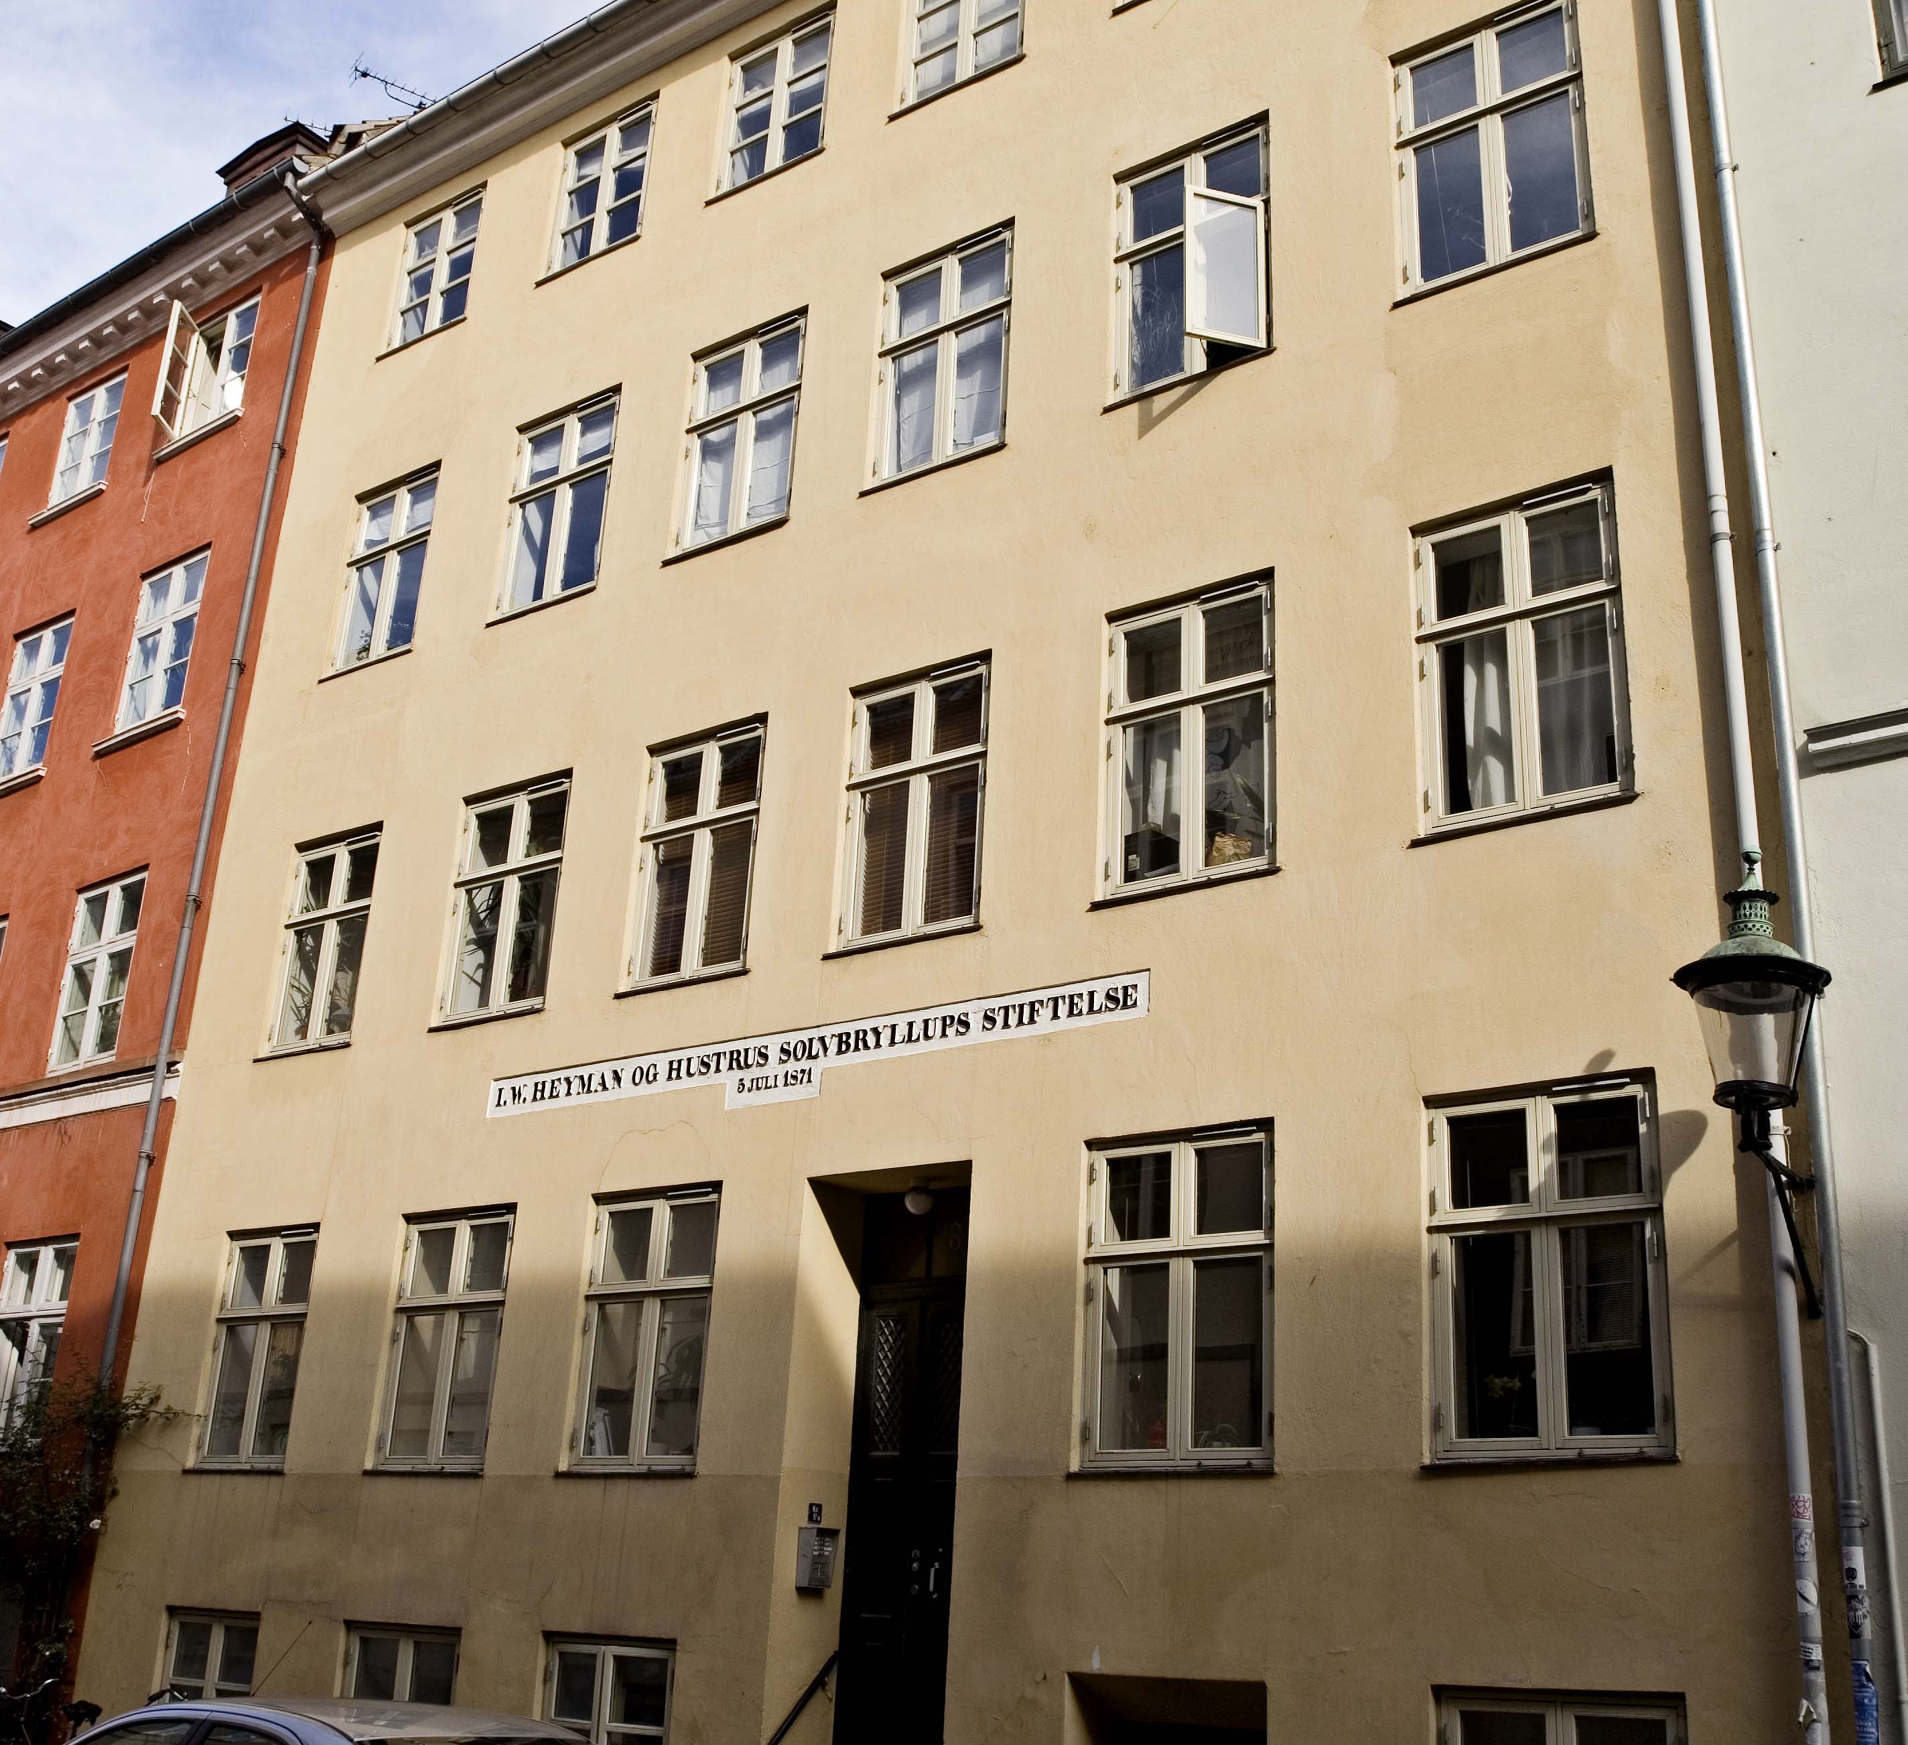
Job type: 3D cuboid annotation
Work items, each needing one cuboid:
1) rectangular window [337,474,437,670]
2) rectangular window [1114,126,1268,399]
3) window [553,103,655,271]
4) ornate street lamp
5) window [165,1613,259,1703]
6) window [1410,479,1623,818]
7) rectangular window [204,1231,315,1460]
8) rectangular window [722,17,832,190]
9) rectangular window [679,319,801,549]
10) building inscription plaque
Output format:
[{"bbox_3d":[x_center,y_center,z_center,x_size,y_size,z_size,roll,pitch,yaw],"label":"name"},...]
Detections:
[{"bbox_3d":[-4.571,-2.436,16.264,1.001,1.642,0.130,-12,-26,33],"label":"rectangular window"},{"bbox_3d":[1.282,-3.559,11.332,1.052,1.581,0.480,-12,-25,34],"label":"rectangular window"},{"bbox_3d":[-2.822,-5.573,16.304,1.026,1.277,0.130,-12,-26,33],"label":"window"},{"bbox_3d":[3.102,0.782,7.570,0.570,1.630,1.085,-12,-25,34],"label":"ornate street lamp"},{"bbox_3d":[-4.787,5.300,12.956,0.885,0.860,0.120,-12,-26,33],"label":"window"},{"bbox_3d":[2.831,-1.066,9.966,1.041,1.705,0.130,-12,-26,33],"label":"window"},{"bbox_3d":[-4.641,3.198,13.396,1.027,1.581,0.150,-12,-25,34],"label":"rectangular window"},{"bbox_3d":[-1.276,-5.787,15.114,1.000,1.279,0.120,-12,-26,33],"label":"rectangular window"},{"bbox_3d":[-1.478,-3.099,14.178,1.031,1.617,0.130,-12,-26,33],"label":"rectangular window"},{"bbox_3d":[-0.996,1.104,11.321,4.844,0.405,0.050,-12,-25,34],"label":"building inscription plaque"}]

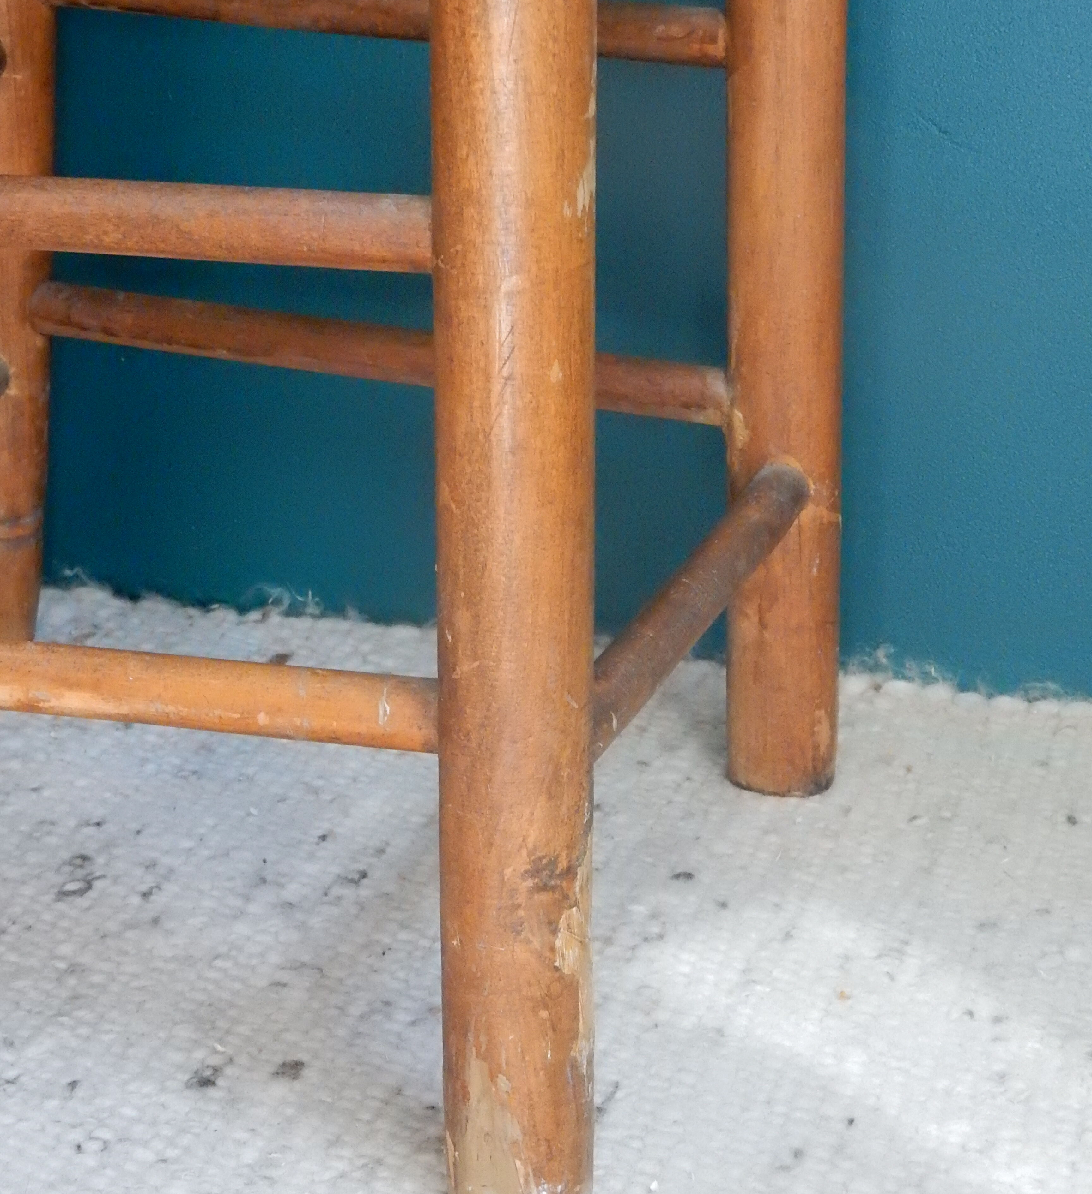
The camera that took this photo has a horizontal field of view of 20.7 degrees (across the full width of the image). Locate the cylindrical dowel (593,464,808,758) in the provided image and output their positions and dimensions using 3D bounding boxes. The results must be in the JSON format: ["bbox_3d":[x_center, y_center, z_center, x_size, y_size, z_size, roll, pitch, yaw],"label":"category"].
[{"bbox_3d":[0.041,0.009,0.970,0.021,0.021,0.295,5,19,17],"label":"cylindrical dowel"}]

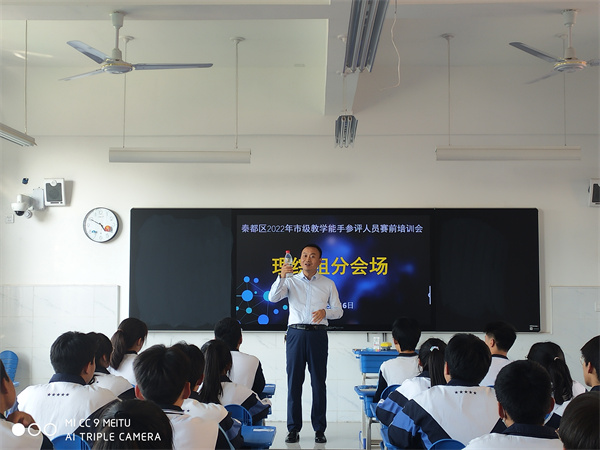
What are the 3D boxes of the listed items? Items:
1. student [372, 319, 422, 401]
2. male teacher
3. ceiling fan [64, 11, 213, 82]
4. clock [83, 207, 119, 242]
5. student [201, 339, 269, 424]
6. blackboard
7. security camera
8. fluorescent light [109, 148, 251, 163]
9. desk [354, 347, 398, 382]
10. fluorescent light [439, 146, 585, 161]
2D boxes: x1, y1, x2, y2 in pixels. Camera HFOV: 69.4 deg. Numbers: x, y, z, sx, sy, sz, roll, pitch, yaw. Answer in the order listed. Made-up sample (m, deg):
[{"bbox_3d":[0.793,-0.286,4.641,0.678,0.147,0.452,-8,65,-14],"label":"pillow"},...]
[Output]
[{"bbox_3d":[0.679,1.241,2.869,0.480,1.270,0.680,0,-3,-5],"label":"student"},{"bbox_3d":[0.054,1.046,3.888,0.660,1.740,0.420,0,-3,3],"label":"male teacher"},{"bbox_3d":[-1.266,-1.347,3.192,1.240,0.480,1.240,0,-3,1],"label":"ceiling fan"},{"bbox_3d":[-1.986,-0.003,4.328,0.352,0.352,0.050,0,-3,1],"label":"clock"},{"bbox_3d":[-0.391,1.249,2.468,0.500,1.210,0.680,0,-3,12],"label":"student"},{"bbox_3d":[0.341,0.444,4.249,3.990,1.210,0.100,0,-3,1],"label":"blackboard"},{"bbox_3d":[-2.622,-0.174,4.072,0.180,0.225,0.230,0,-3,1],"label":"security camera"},{"bbox_3d":[-1.028,-0.594,3.720,1.220,0.120,0.150,0,-3,1],"label":"fluorescent light"},{"bbox_3d":[0.814,1.530,3.857,0.630,0.770,0.430,0,-3,1],"label":"desk"},{"bbox_3d":[1.763,-0.602,3.660,1.220,0.120,0.150,0,-3,1],"label":"fluorescent light"}]

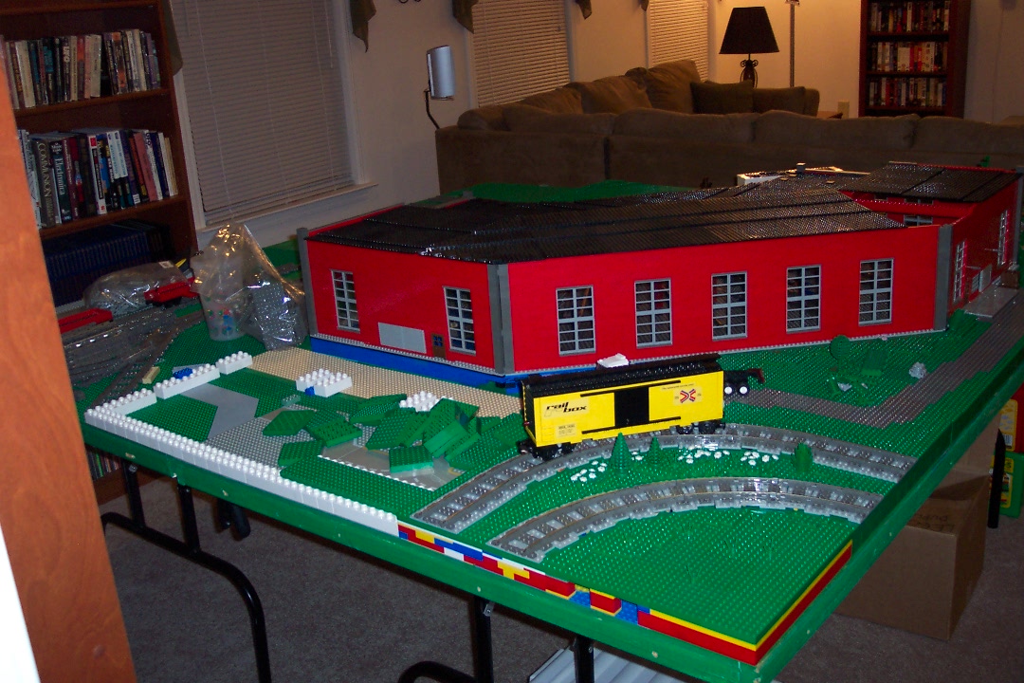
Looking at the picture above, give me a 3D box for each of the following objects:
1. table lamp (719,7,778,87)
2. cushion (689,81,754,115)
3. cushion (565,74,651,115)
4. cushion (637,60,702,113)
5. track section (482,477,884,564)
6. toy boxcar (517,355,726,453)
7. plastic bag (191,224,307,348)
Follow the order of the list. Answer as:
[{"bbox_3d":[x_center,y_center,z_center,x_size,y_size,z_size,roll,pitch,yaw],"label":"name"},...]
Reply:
[{"bbox_3d":[1.411,-1.678,6.454,0.355,0.600,0.355,0,19,12],"label":"table lamp"},{"bbox_3d":[1.166,-1.252,6.011,0.390,0.380,0.150,11,24,37],"label":"cushion"},{"bbox_3d":[0.543,-1.064,5.353,0.210,0.470,0.600,11,24,37],"label":"cushion"},{"bbox_3d":[0.878,-1.224,5.745,0.210,0.480,0.550,11,24,37],"label":"cushion"},{"bbox_3d":[0.219,0.212,1.368,0.509,0.013,0.162,-6,19,-5],"label":"track section"},{"bbox_3d":[0.159,0.089,1.544,0.282,0.116,0.068,-8,19,-10],"label":"toy boxcar"},{"bbox_3d":[-0.522,-0.110,2.157,0.235,0.220,0.160,-9,19,-13],"label":"plastic bag"}]

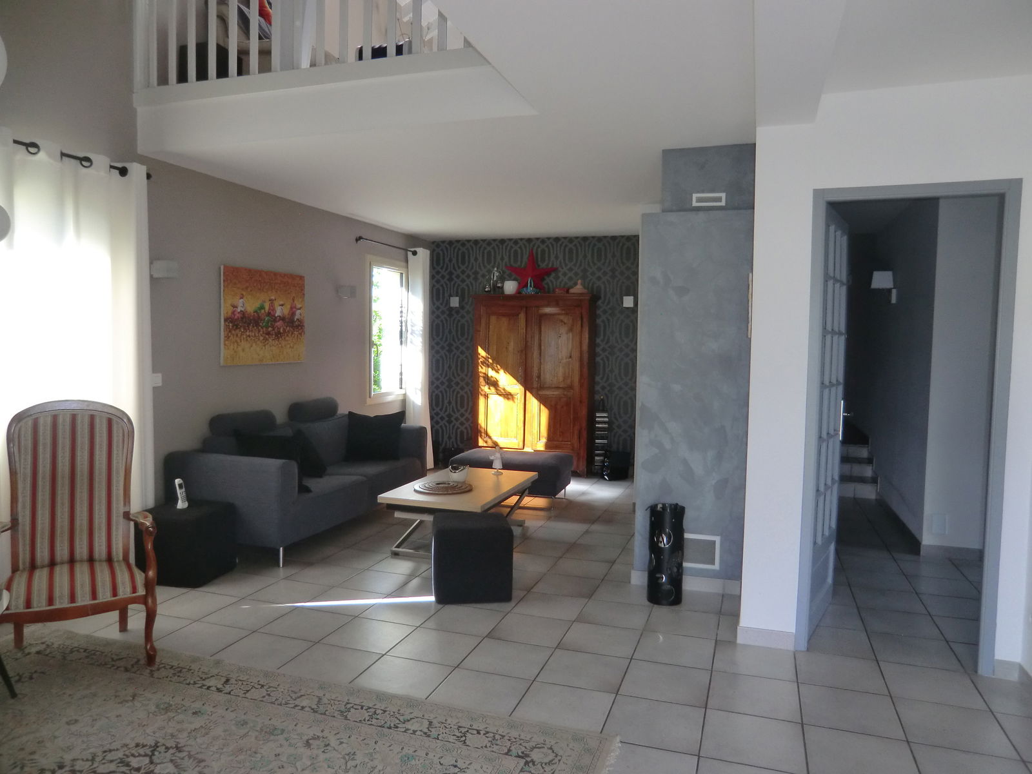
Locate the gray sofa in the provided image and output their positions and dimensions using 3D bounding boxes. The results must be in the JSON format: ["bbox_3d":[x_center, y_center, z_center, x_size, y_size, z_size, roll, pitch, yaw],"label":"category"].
[{"bbox_3d":[-1.511,0.576,5.368,0.904,0.910,1.968,2,3,18],"label":"gray sofa"}]

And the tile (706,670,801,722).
[{"bbox_3d":[0.945,1.229,2.839,0.338,0.010,0.338,2,3,18],"label":"tile"}]

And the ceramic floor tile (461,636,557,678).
[{"bbox_3d":[-0.032,1.194,3.151,0.337,0.010,0.337,2,3,18],"label":"ceramic floor tile"}]

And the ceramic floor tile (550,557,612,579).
[{"bbox_3d":[0.399,1.123,4.421,0.337,0.010,0.337,2,3,18],"label":"ceramic floor tile"}]

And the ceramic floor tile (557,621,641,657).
[{"bbox_3d":[0.402,1.188,3.366,0.337,0.010,0.337,2,3,18],"label":"ceramic floor tile"}]

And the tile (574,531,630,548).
[{"bbox_3d":[0.616,1.091,5.074,0.337,0.010,0.337,2,3,18],"label":"tile"}]

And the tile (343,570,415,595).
[{"bbox_3d":[-0.787,1.118,4.100,0.337,0.010,0.337,2,3,18],"label":"tile"}]

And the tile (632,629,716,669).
[{"bbox_3d":[0.720,1.192,3.236,0.337,0.010,0.337,2,3,18],"label":"tile"}]

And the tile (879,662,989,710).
[{"bbox_3d":[1.704,1.230,2.943,0.337,0.010,0.337,2,3,18],"label":"tile"}]

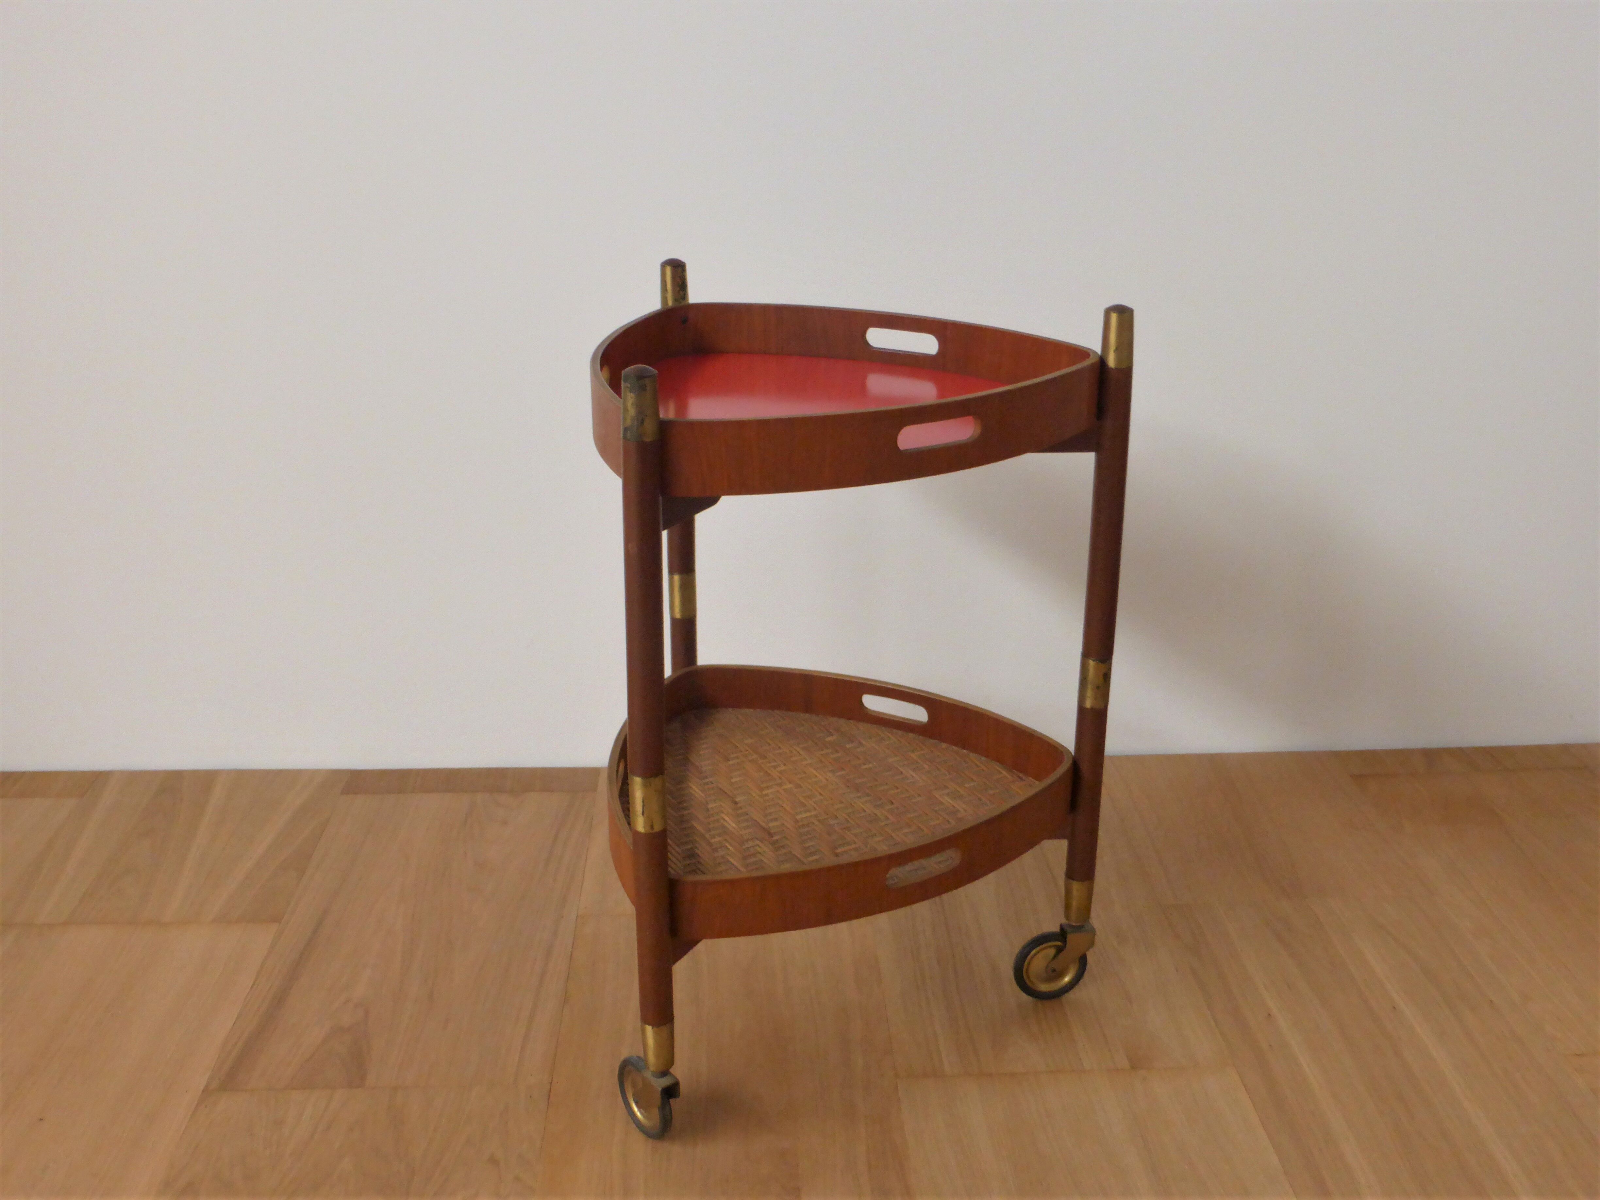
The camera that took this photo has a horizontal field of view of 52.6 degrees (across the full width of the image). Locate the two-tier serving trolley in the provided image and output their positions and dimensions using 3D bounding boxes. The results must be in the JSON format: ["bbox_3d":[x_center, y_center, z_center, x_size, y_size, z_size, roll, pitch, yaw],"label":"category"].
[{"bbox_3d":[0.056,0.069,1.513,0.474,0.691,0.490,0,21,-1],"label":"two-tier serving trolley"}]

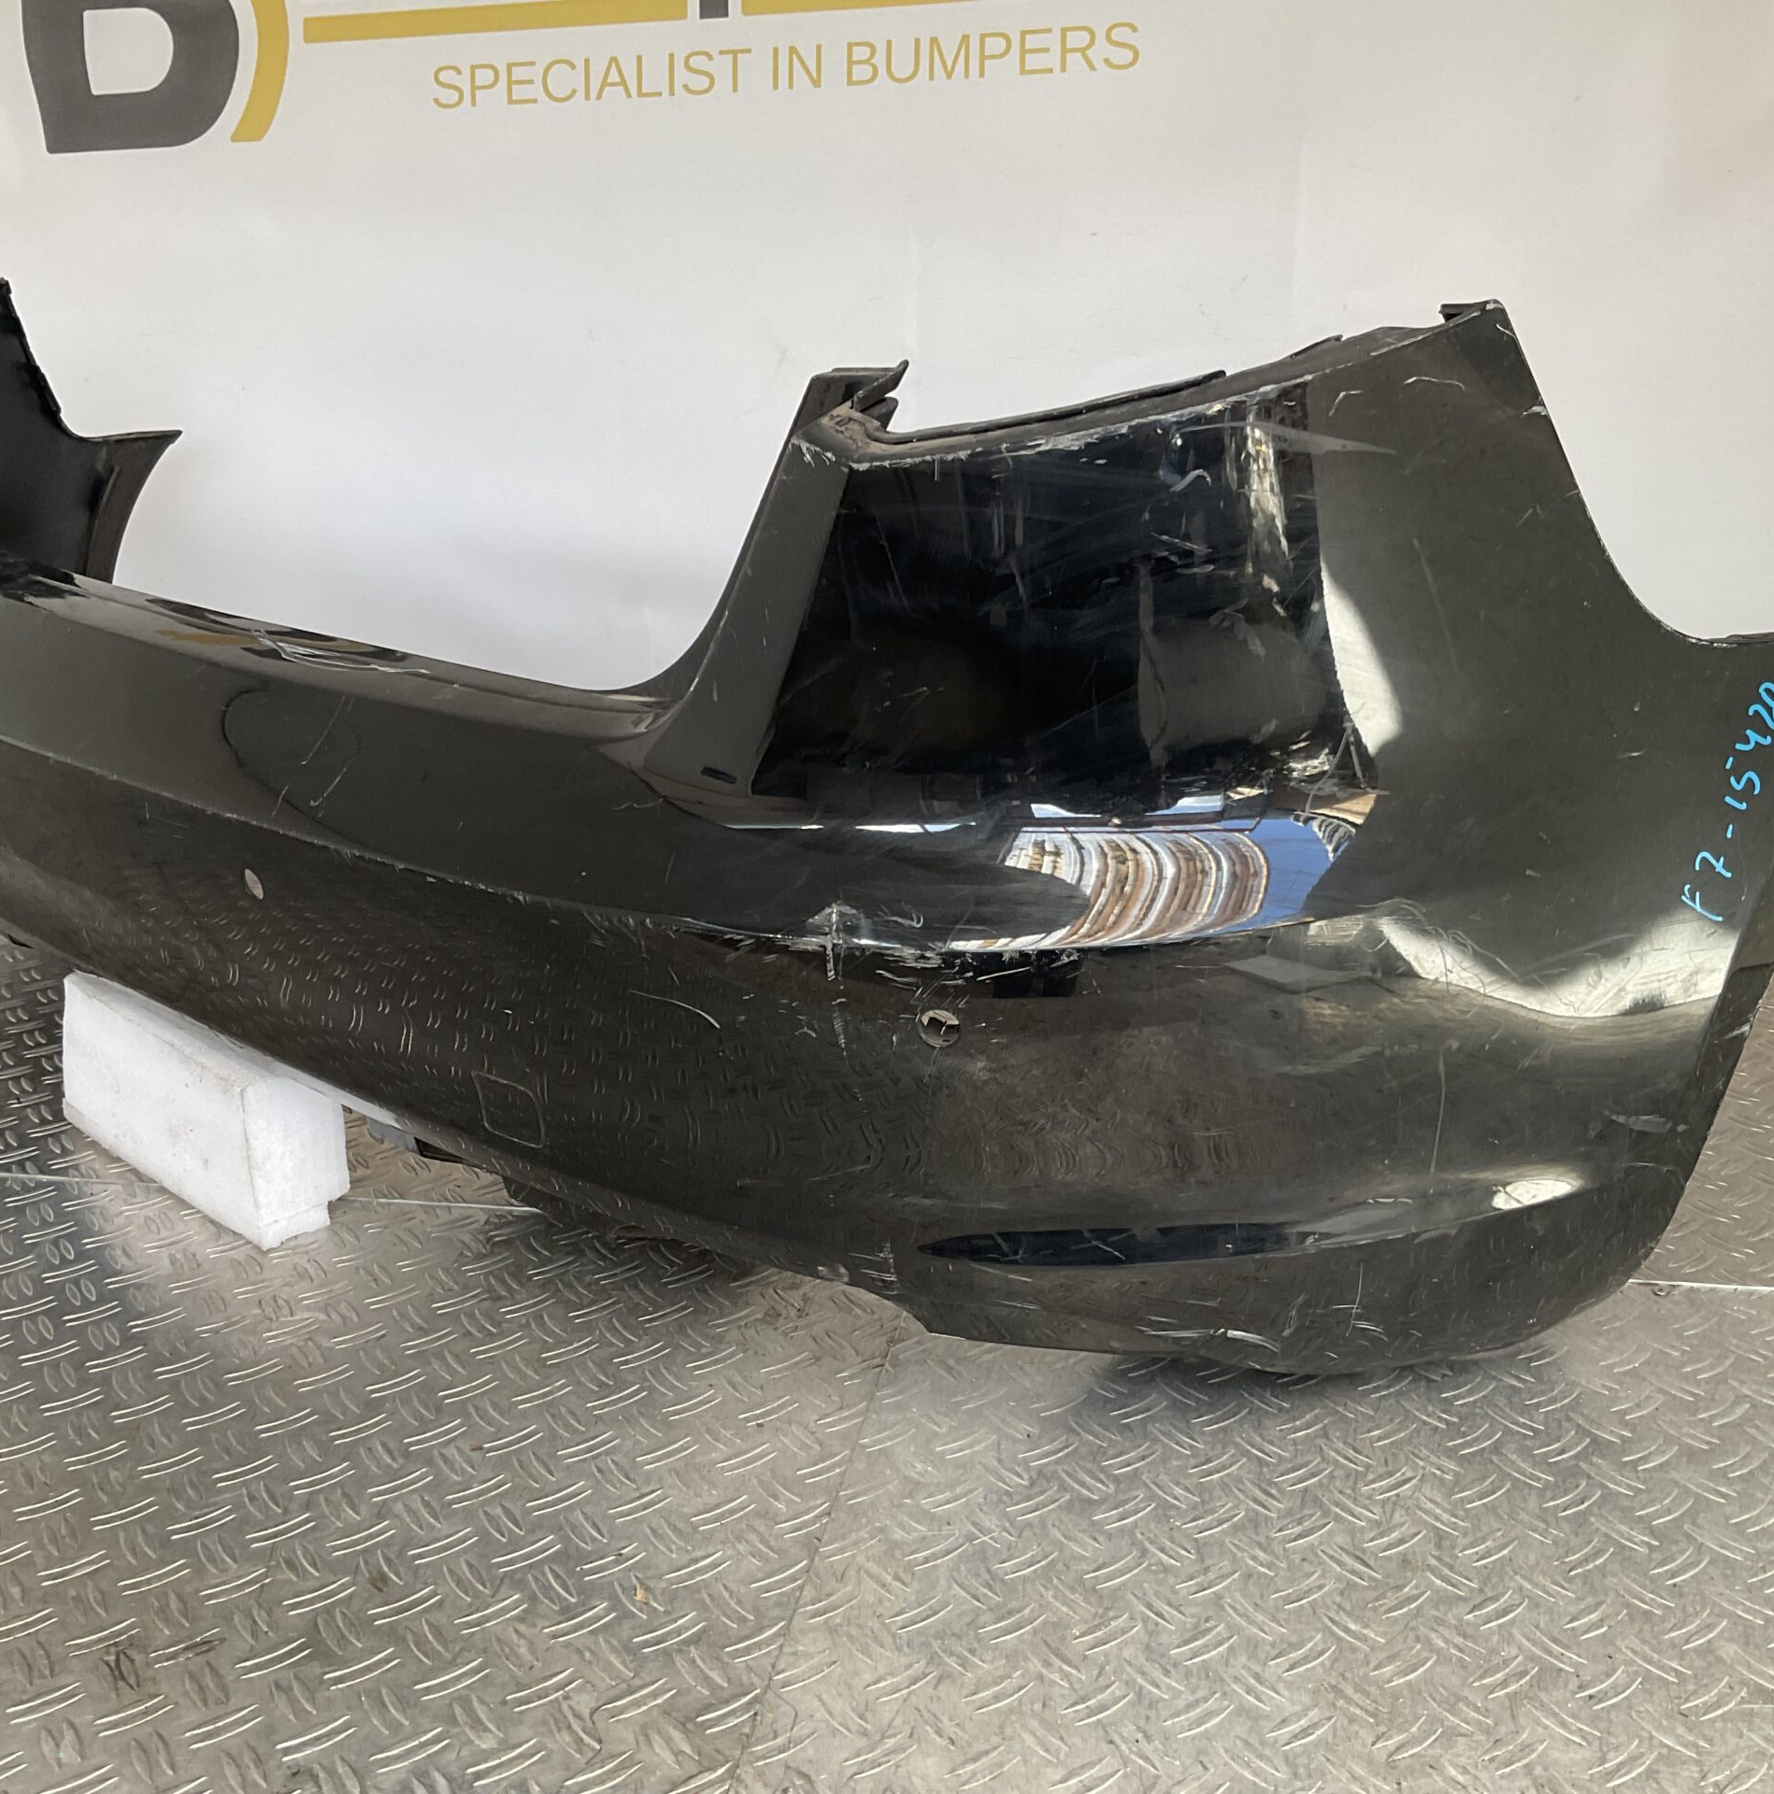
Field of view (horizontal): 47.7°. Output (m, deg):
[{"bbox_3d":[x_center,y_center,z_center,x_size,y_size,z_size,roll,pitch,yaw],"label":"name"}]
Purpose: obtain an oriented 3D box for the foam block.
[{"bbox_3d":[-0.495,0.137,1.426,0.305,0.114,0.067,16,27,42],"label":"foam block"}]

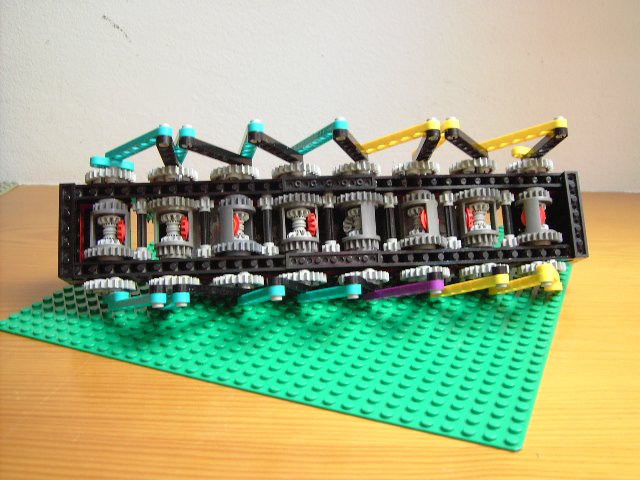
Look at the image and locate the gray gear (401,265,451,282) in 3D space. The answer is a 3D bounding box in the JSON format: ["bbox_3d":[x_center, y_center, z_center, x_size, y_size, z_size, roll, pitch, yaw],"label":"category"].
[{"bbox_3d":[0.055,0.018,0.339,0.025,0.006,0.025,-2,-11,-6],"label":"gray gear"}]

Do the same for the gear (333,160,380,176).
[{"bbox_3d":[0.020,-0.036,0.345,0.025,0.008,0.025,-2,-12,-5],"label":"gear"}]

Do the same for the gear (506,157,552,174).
[{"bbox_3d":[0.114,-0.039,0.354,0.025,0.008,0.025,-2,-12,-5],"label":"gear"}]

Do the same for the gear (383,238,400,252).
[{"bbox_3d":[0.038,0.003,0.340,0.010,0.008,0.010,-2,-11,-6],"label":"gear"}]

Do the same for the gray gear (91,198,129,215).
[{"bbox_3d":[-0.107,-0.015,0.332,0.018,0.007,0.018,-2,-12,-5],"label":"gray gear"}]

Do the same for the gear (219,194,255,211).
[{"bbox_3d":[-0.043,-0.018,0.337,0.019,0.008,0.019,-2,-11,-6],"label":"gear"}]

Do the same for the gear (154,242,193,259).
[{"bbox_3d":[-0.074,0.007,0.330,0.018,0.007,0.018,-2,-12,-5],"label":"gear"}]

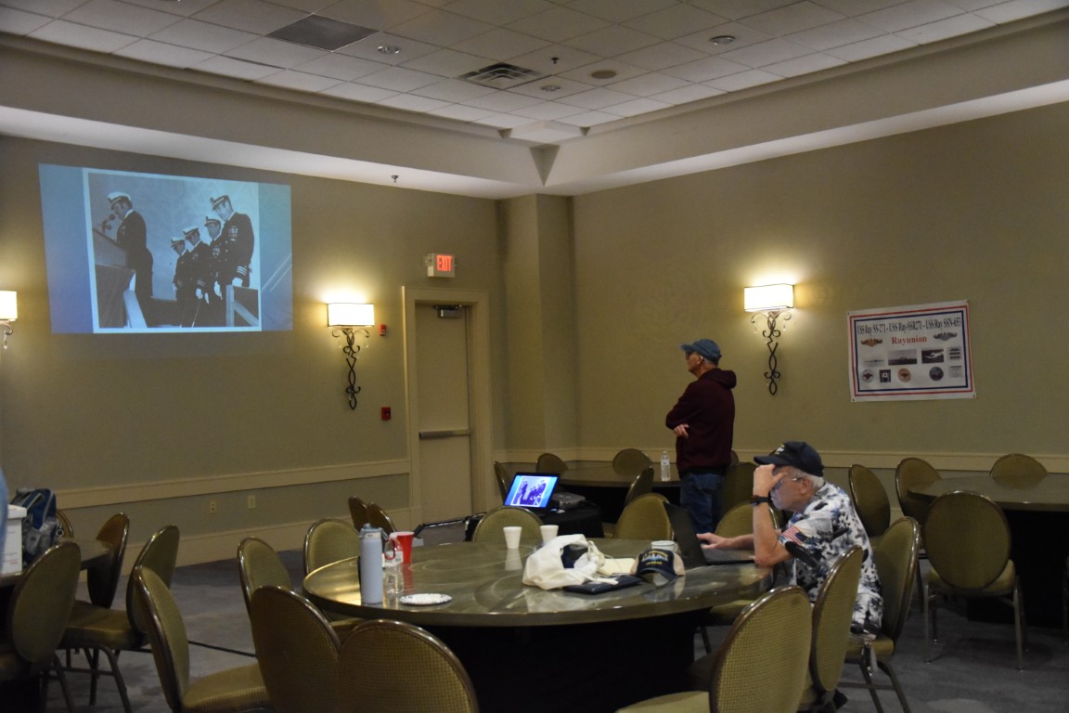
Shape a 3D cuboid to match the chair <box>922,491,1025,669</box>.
[{"bbox_3d":[2.294,1.114,6.055,0.455,0.875,0.550,-3,-2,26],"label":"chair"}]

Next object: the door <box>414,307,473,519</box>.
[{"bbox_3d":[-0.979,0.619,12.533,0.060,2.390,0.840,-3,-2,44],"label":"door"}]

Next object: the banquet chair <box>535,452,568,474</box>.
[{"bbox_3d":[0.306,1.323,10.553,0.470,0.890,0.610,-1,-2,-37],"label":"banquet chair"}]

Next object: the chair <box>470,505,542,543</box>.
[{"bbox_3d":[-0.070,1.159,5.447,0.460,0.865,0.560,-2,-2,-9],"label":"chair"}]

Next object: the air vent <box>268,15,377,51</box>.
[{"bbox_3d":[-1.564,-2.377,8.547,0.610,0.030,0.610,-3,-2,44],"label":"air vent"}]

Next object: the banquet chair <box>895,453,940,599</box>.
[{"bbox_3d":[2.836,1.161,8.041,0.470,0.890,0.610,-1,-2,-25],"label":"banquet chair"}]

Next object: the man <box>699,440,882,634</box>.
[{"bbox_3d":[1.065,0.958,4.693,0.760,1.230,0.560,-2,-2,-5],"label":"man"}]

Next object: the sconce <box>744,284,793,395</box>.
[{"bbox_3d":[2.279,-0.153,11.142,0.460,1.060,0.150,-4,-2,44],"label":"sconce"}]

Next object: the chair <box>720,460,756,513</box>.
[{"bbox_3d":[1.431,1.194,8.444,0.455,0.875,0.550,-1,-2,-25],"label":"chair"}]

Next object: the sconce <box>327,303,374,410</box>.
[{"bbox_3d":[-1.806,0.004,11.476,0.130,1.057,0.480,-3,-2,44],"label":"sconce"}]

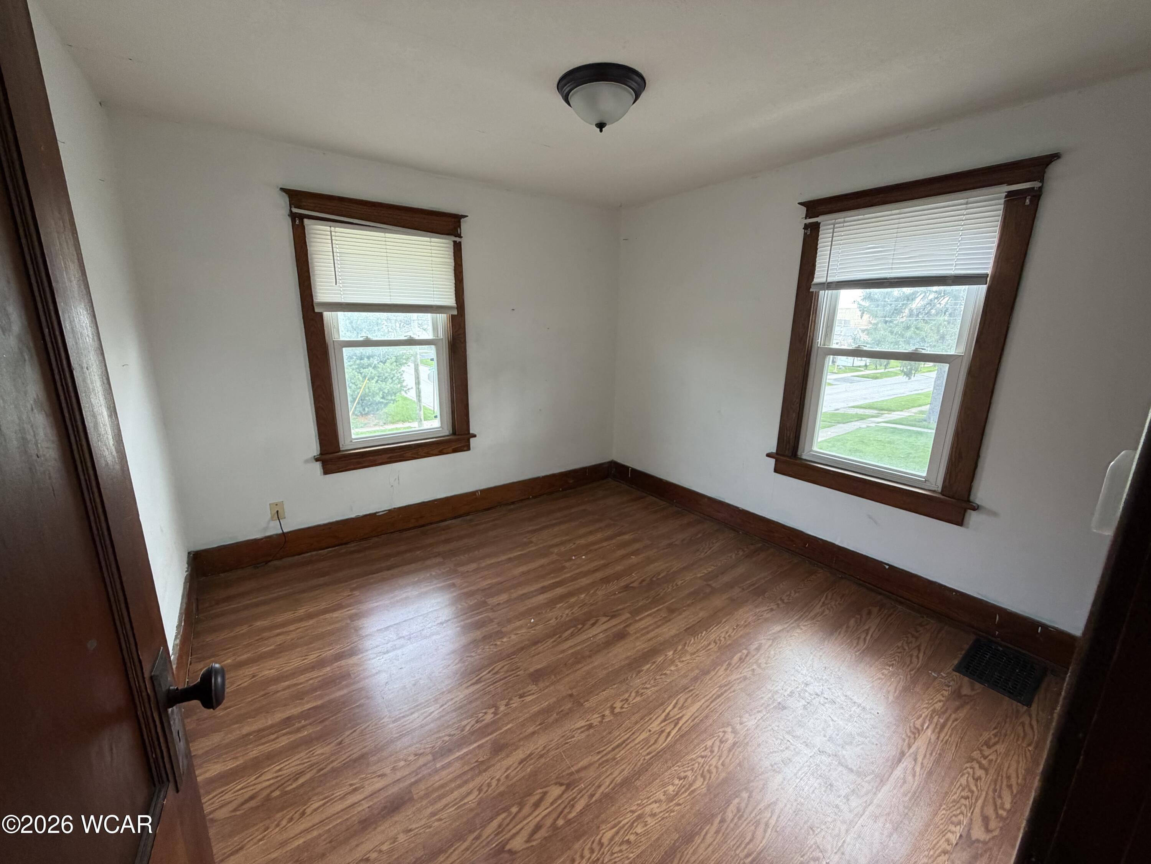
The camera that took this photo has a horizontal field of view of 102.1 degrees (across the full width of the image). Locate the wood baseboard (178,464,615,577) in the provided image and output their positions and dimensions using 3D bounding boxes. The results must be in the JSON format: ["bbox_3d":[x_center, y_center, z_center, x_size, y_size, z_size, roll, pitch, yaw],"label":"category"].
[{"bbox_3d":[-0.916,0.557,3.578,3.139,0.178,0.025,-9,17,-35],"label":"wood baseboard"}]

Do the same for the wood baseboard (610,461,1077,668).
[{"bbox_3d":[1.304,0.670,3.248,0.025,0.178,3.172,-9,17,-35],"label":"wood baseboard"}]

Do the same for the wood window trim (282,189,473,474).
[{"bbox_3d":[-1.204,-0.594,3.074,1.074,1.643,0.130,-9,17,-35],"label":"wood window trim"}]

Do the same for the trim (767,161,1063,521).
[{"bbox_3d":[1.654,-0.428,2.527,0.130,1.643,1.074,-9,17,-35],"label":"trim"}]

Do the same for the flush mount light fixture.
[{"bbox_3d":[0.106,-1.331,1.925,0.362,0.169,0.362,1,14,0],"label":"flush mount light fixture"}]

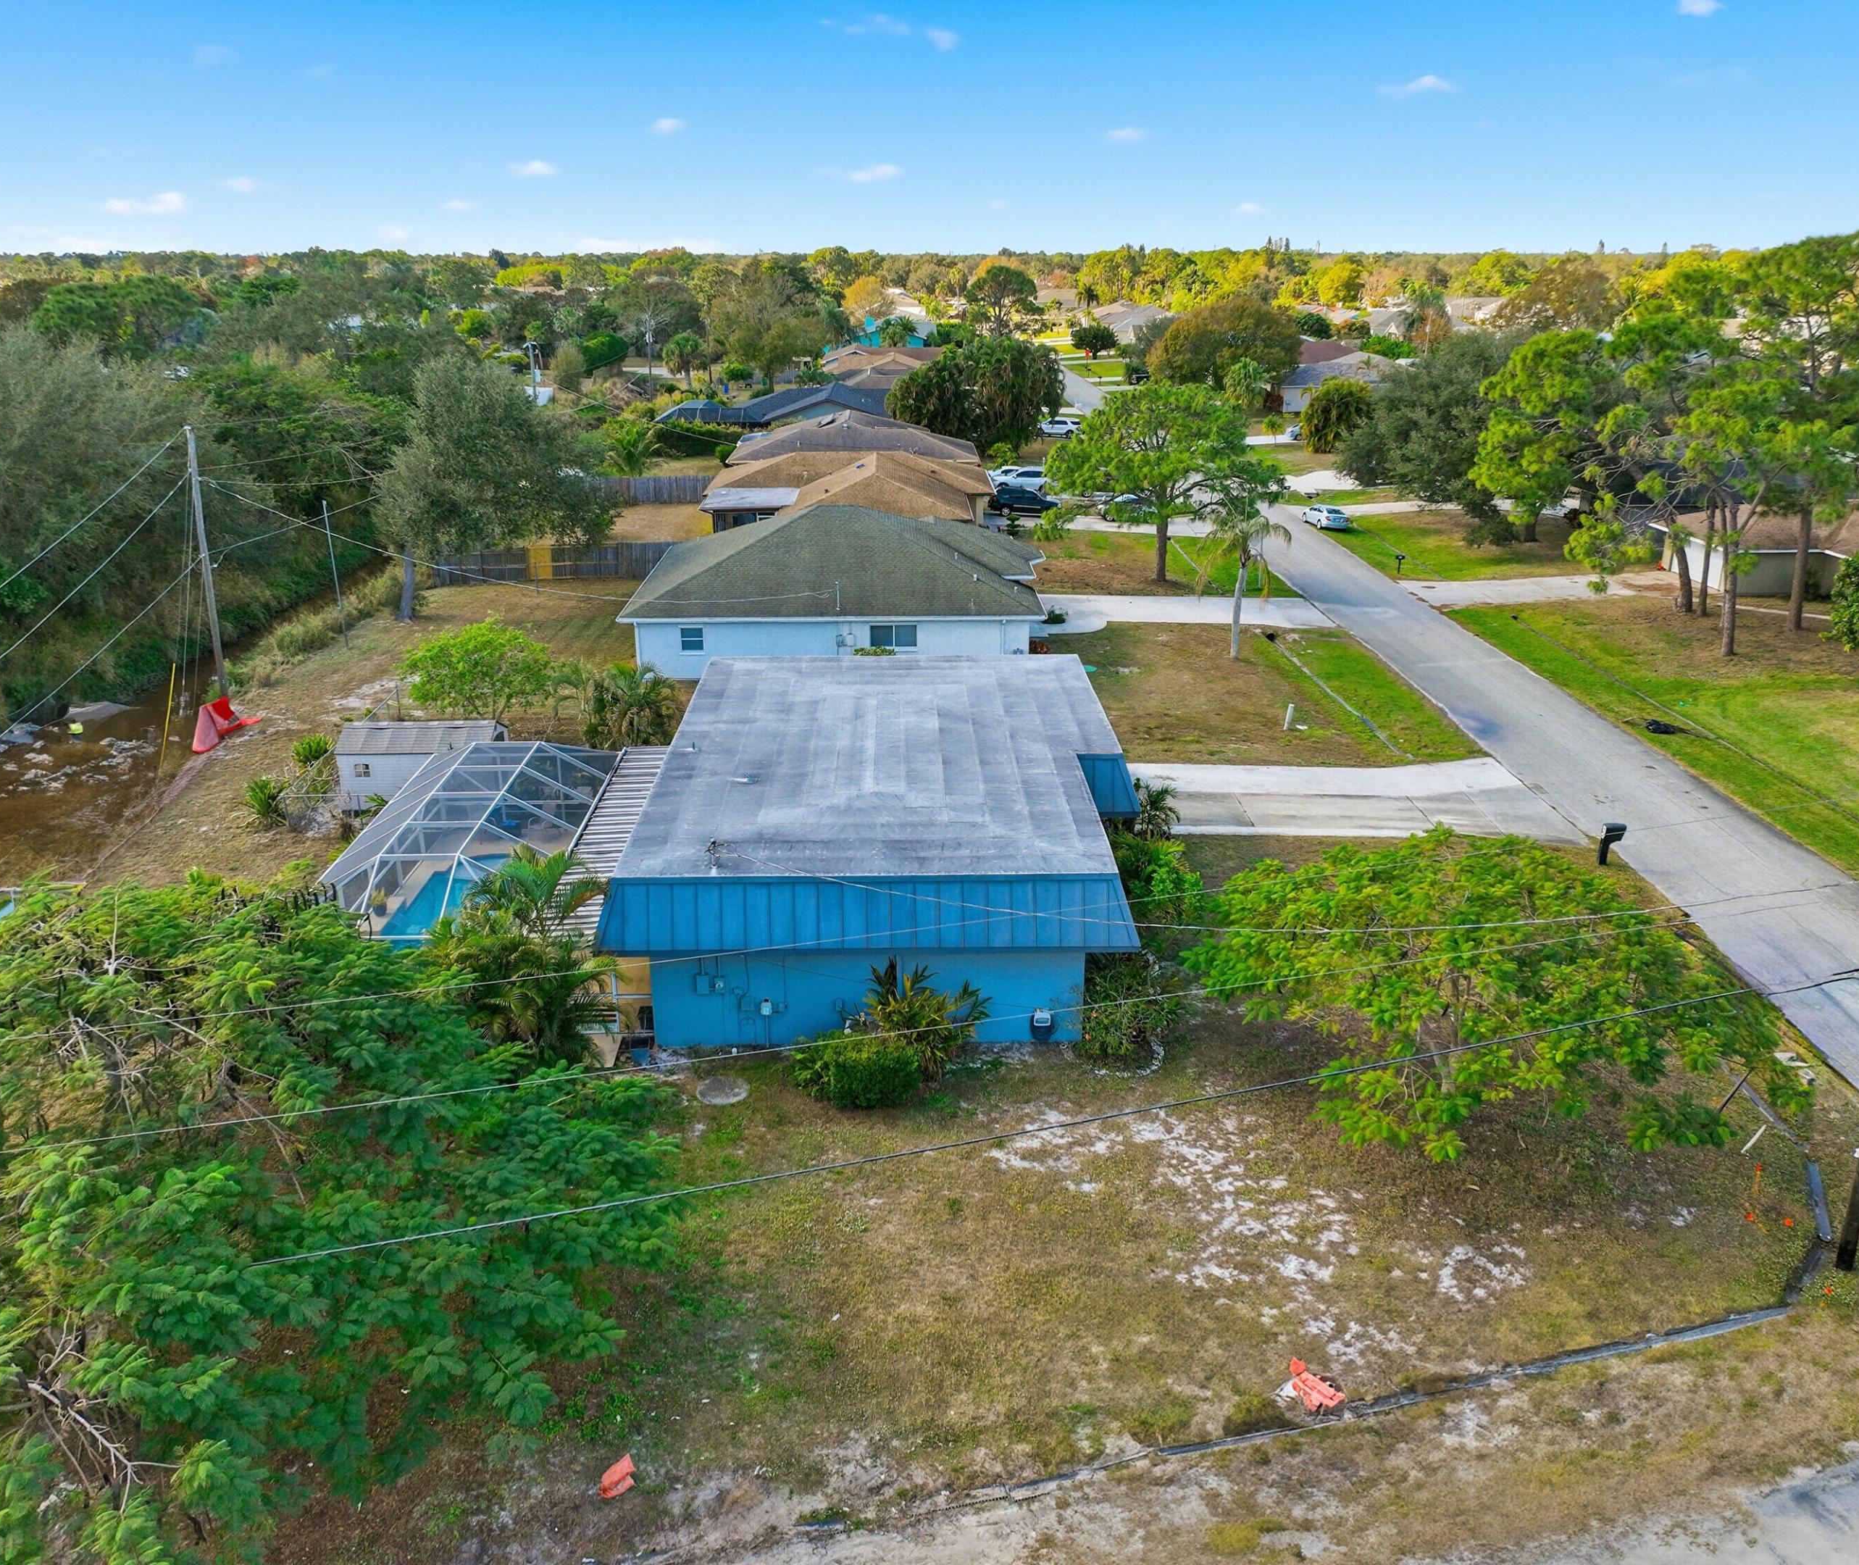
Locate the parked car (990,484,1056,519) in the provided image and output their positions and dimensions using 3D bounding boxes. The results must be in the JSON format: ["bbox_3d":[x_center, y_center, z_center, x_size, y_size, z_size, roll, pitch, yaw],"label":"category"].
[{"bbox_3d":[6.184,-18.157,93.205,4.700,1.720,1.900,0,20,0],"label":"parked car"}]

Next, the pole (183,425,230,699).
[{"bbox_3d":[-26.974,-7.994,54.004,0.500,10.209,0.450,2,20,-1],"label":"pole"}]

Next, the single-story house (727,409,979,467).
[{"bbox_3d":[-5.108,-24.570,106.357,17.100,4.600,19.000,0,20,0],"label":"single-story house"}]

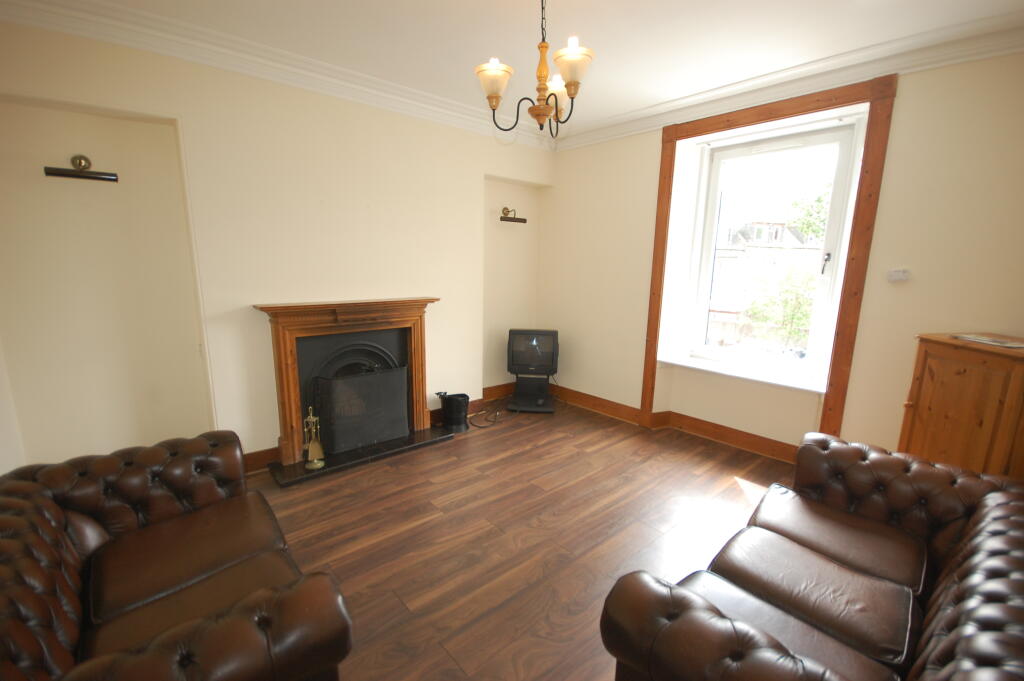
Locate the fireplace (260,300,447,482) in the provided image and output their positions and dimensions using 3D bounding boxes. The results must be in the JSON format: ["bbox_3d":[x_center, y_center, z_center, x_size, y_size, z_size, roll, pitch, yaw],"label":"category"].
[{"bbox_3d":[-1.152,0.310,3.349,1.368,1.214,0.388,-8,14,-40],"label":"fireplace"}]

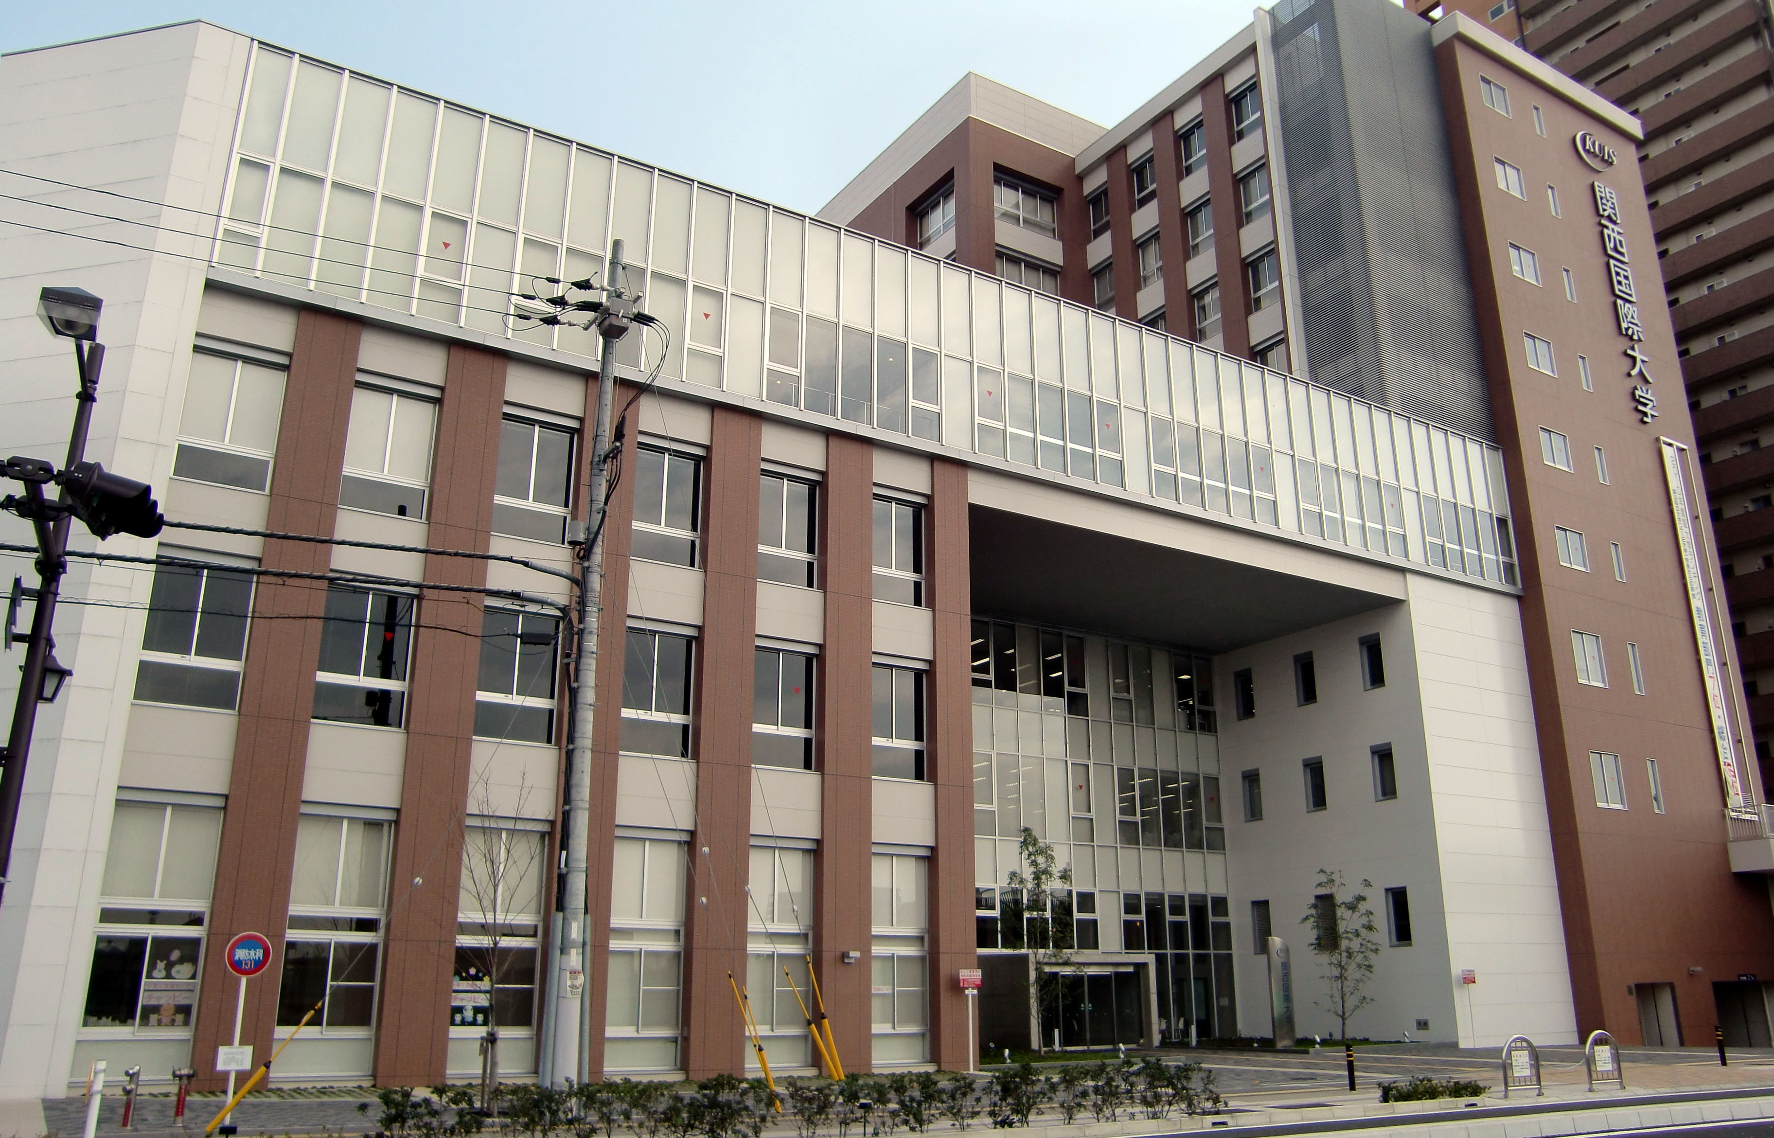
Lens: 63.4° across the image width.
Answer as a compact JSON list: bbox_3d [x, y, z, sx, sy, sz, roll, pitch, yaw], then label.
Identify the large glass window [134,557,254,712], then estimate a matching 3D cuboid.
[{"bbox_3d":[-12.790,1.222,26.462,1.789,2.688,0.150,11,-21,-30],"label":"large glass window"}]

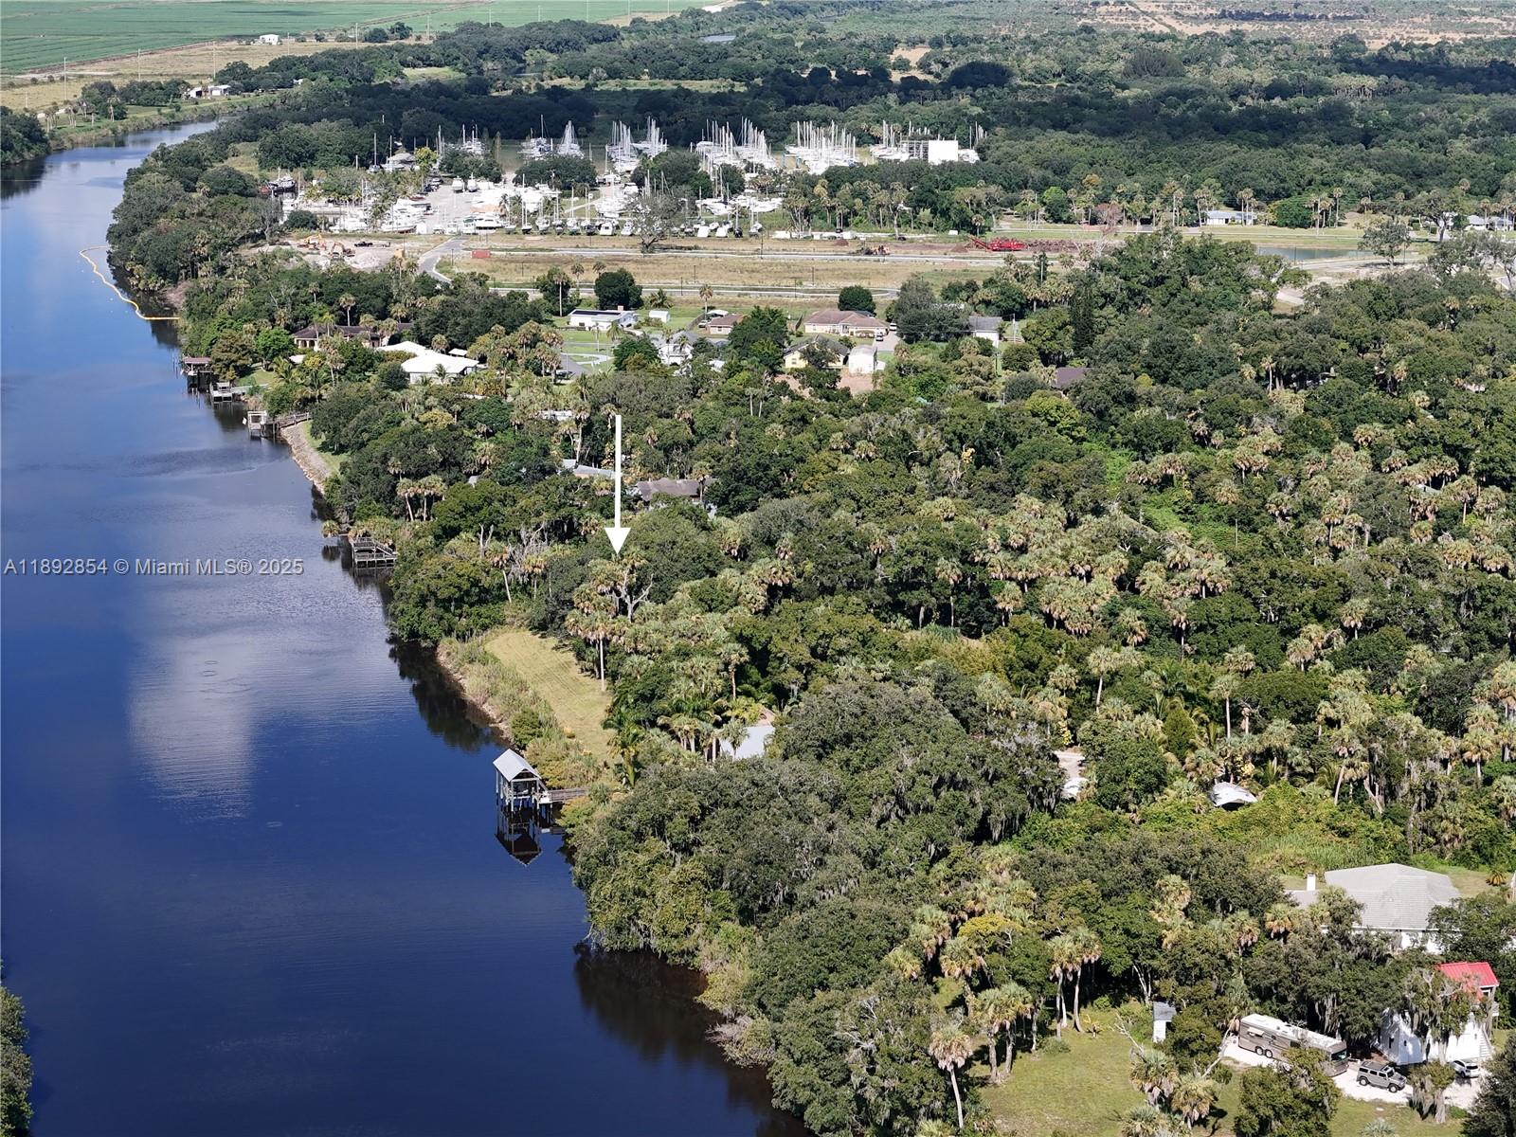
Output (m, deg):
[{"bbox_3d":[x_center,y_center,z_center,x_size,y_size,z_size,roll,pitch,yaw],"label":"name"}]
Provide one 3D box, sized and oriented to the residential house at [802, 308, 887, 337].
[{"bbox_3d":[22.864,-65.449,812.921,22.000,5.400,16.000,0,13,1],"label":"residential house"}]

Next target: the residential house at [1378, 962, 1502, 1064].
[{"bbox_3d":[71.267,46.479,324.051,10.600,8.100,10.000,-2,13,-10],"label":"residential house"}]

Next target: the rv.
[{"bbox_3d":[55.802,49.851,319.691,2.580,3.500,11.787,-13,18,-43],"label":"rv"}]

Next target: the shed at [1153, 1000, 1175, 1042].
[{"bbox_3d":[43.193,48.456,326.593,2.300,3.100,3.300,0,13,0],"label":"shed"}]

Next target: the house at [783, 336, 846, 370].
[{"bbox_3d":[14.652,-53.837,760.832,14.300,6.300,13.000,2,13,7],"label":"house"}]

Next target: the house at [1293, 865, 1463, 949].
[{"bbox_3d":[71.885,38.878,359.504,20.500,6.900,18.500,1,13,6],"label":"house"}]

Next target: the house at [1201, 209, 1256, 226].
[{"bbox_3d":[162.135,-121.075,1054.901,18.500,4.500,11.000,2,13,7],"label":"house"}]

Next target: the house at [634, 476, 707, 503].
[{"bbox_3d":[-16.760,-14.914,596.005,14.500,4.900,13.000,0,13,0],"label":"house"}]

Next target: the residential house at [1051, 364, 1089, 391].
[{"bbox_3d":[73.517,-43.093,716.916,13.500,5.200,12.500,2,13,10],"label":"residential house"}]

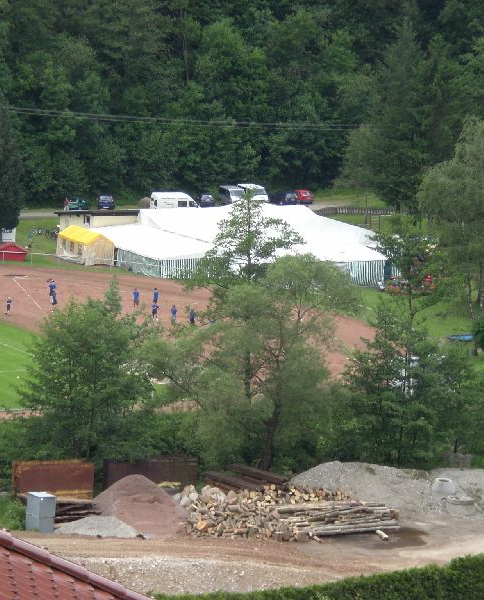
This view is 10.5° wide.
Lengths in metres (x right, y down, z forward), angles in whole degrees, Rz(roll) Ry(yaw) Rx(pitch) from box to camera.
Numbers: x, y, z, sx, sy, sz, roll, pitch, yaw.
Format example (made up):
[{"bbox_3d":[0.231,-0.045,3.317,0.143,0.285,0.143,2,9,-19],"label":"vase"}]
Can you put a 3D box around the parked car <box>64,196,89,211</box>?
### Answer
[{"bbox_3d":[-17.583,-10.361,281.903,1.680,1.420,4.000,4,8,15],"label":"parked car"}]

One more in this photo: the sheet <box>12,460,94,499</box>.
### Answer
[{"bbox_3d":[-10.108,9.675,141.347,4.350,2.050,0.200,2,9,6],"label":"sheet"}]

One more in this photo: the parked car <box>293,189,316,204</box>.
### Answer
[{"bbox_3d":[6.518,-11.682,297.400,1.680,1.470,3.950,-3,9,-32],"label":"parked car"}]

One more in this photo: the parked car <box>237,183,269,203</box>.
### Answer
[{"bbox_3d":[1.370,-11.539,292.859,1.950,2.070,4.900,0,8,-15],"label":"parked car"}]

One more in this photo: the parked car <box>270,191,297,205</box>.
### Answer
[{"bbox_3d":[4.402,-10.994,283.002,1.720,1.460,4.200,-2,9,-20],"label":"parked car"}]

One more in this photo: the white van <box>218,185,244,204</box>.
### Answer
[{"bbox_3d":[-0.970,-11.013,280.774,1.880,2.000,4.700,-2,9,-18],"label":"white van"}]

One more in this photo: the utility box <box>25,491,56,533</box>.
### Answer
[{"bbox_3d":[-9.999,10.629,131.623,0.940,1.800,1.159,-3,9,-33],"label":"utility box"}]

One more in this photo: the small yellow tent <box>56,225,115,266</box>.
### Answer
[{"bbox_3d":[-13.979,-4.879,235.795,2.800,2.750,6.800,-3,9,-22],"label":"small yellow tent"}]

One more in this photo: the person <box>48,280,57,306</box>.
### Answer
[{"bbox_3d":[-15.062,-0.578,210.037,0.520,1.780,0.360,0,8,-17],"label":"person"}]

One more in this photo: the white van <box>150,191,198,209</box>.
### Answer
[{"bbox_3d":[-6.825,-10.293,280.333,5.300,2.450,2.000,-1,8,-20],"label":"white van"}]

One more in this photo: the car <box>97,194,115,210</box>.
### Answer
[{"bbox_3d":[-14.201,-10.431,276.768,1.680,1.480,4.000,0,9,-3],"label":"car"}]

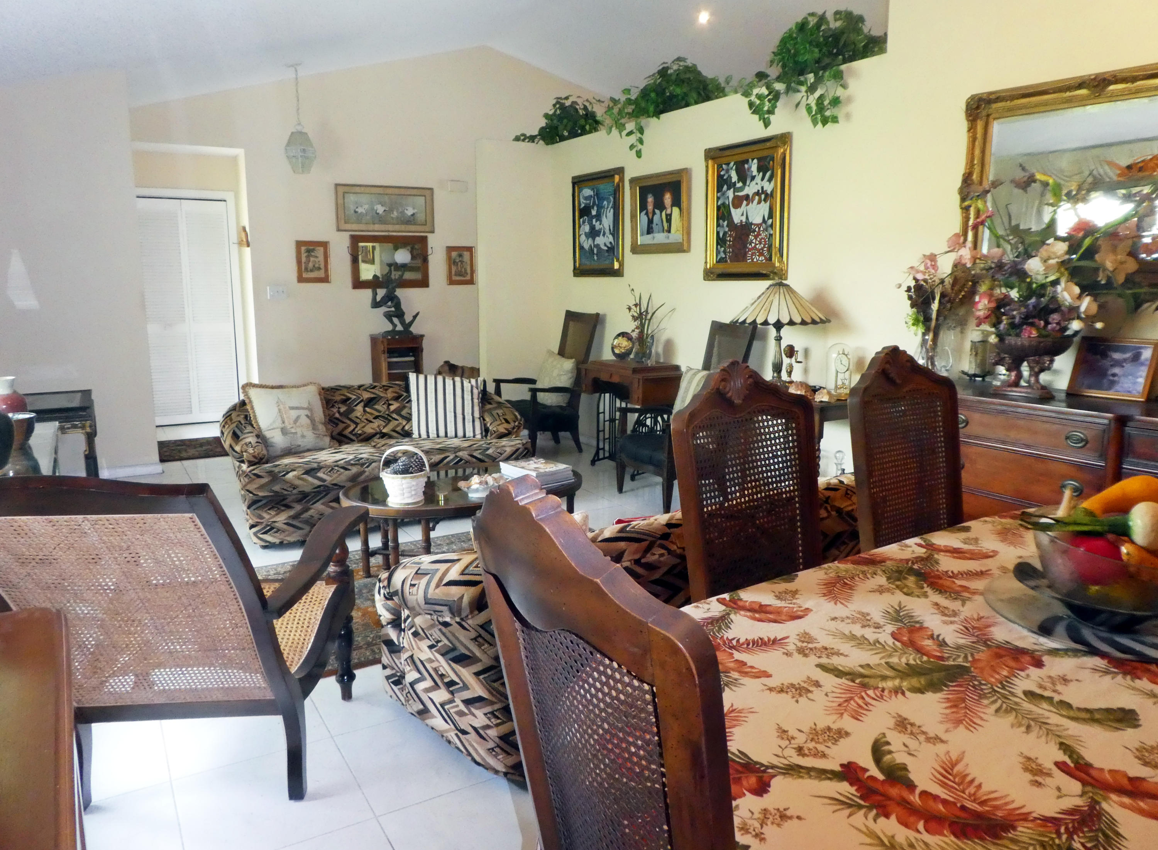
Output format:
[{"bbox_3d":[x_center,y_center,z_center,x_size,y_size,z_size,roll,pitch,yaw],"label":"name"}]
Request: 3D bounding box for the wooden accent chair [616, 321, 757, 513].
[{"bbox_3d":[0.668,-0.061,4.953,0.680,1.120,0.590,-4,11,-21],"label":"wooden accent chair"}]

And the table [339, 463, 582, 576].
[{"bbox_3d":[-0.549,0.480,3.893,1.220,0.415,0.770,-5,12,-29],"label":"table"}]

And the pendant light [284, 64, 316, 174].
[{"bbox_3d":[-2.266,-2.465,6.488,0.250,0.839,0.250,-6,12,-31],"label":"pendant light"}]

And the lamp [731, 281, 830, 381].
[{"bbox_3d":[1.057,-0.485,4.294,0.525,0.556,0.525,0,11,0],"label":"lamp"}]

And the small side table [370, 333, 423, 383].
[{"bbox_3d":[-1.679,-0.429,7.470,0.375,0.834,0.459,-6,12,-31],"label":"small side table"}]

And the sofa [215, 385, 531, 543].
[{"bbox_3d":[-1.176,0.140,4.806,1.696,0.709,0.820,-6,12,-31],"label":"sofa"}]

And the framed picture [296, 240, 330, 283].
[{"bbox_3d":[-2.427,-1.486,7.338,0.299,0.371,0.025,-6,12,-31],"label":"framed picture"}]

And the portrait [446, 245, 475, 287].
[{"bbox_3d":[-1.190,-1.601,8.080,0.306,0.375,0.025,-6,12,-31],"label":"portrait"}]

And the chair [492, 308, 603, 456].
[{"bbox_3d":[-0.280,-0.351,6.449,0.695,1.081,0.667,-6,12,-31],"label":"chair"}]

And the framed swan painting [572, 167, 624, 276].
[{"bbox_3d":[0.145,-1.558,6.263,0.040,0.791,0.676,-6,12,-31],"label":"framed swan painting"}]

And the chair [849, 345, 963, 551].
[{"bbox_3d":[1.106,0.400,2.346,0.510,1.180,0.600,-6,12,-31],"label":"chair"}]

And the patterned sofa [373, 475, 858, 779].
[{"bbox_3d":[0.165,0.543,2.724,1.710,0.709,0.806,-6,12,-31],"label":"patterned sofa"}]

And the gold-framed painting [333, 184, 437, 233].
[{"bbox_3d":[-1.823,-2.040,7.601,0.946,0.421,0.030,-6,12,-31],"label":"gold-framed painting"}]

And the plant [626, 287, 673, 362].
[{"bbox_3d":[0.482,-0.686,5.615,0.222,0.525,0.306,-6,12,-31],"label":"plant"}]

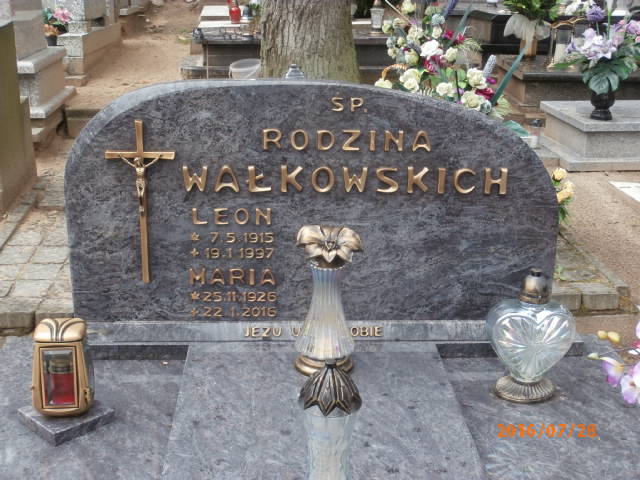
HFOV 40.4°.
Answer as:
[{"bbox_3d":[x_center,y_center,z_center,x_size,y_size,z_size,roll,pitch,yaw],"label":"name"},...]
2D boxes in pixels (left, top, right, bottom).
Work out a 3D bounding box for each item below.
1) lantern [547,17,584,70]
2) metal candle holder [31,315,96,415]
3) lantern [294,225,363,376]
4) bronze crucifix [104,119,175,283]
[{"bbox_3d":[2.171,-1.732,7.700,0.260,0.440,0.250,-1,19,-3],"label":"lantern"},{"bbox_3d":[-0.451,0.217,1.514,0.097,0.158,0.092,-4,19,-11],"label":"metal candle holder"},{"bbox_3d":[0.015,0.114,1.690,0.130,0.280,0.128,-1,19,-3],"label":"lantern"},{"bbox_3d":[-0.355,-0.071,1.734,0.138,0.333,0.034,-1,14,-3],"label":"bronze crucifix"}]

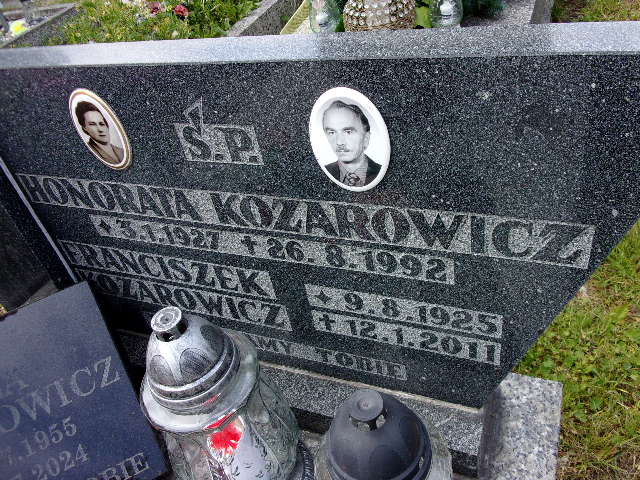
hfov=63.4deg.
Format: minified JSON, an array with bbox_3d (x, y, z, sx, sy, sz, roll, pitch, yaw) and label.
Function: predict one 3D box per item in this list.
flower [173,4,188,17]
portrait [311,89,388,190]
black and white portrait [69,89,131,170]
[{"bbox_3d":[-0.633,-1.042,2.350,0.070,0.052,0.060,-19,41,-6],"label":"flower"},{"bbox_3d":[0.029,-0.098,0.536,0.088,0.120,0.011,7,39,22],"label":"portrait"},{"bbox_3d":[-0.283,-0.136,0.660,0.080,0.115,0.011,7,39,22],"label":"black and white portrait"}]

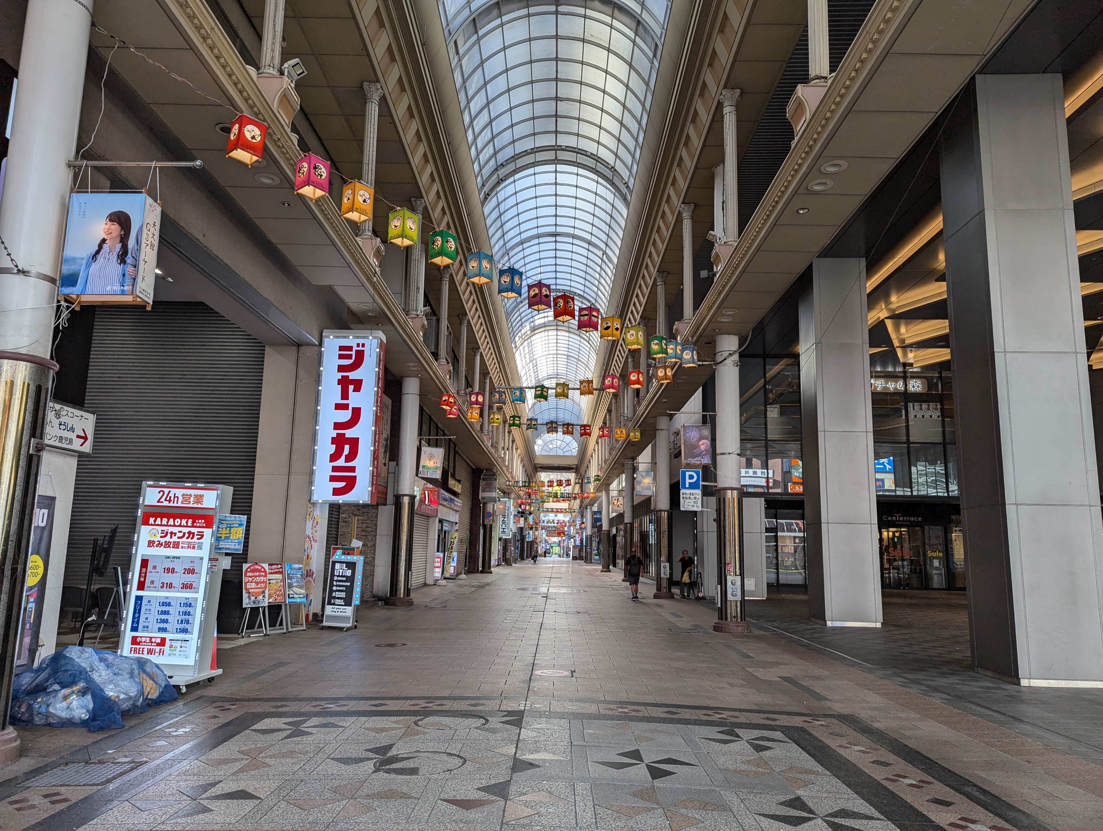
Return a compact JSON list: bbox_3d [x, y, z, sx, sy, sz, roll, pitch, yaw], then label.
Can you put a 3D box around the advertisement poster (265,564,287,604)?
[{"bbox_3d":[-5.285,3.217,14.623,0.040,0.771,0.540,-14,-16,23],"label":"advertisement poster"}]

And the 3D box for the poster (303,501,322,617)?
[{"bbox_3d":[-5.240,3.152,16.645,0.060,2.500,0.850,1,-10,1],"label":"poster"}]

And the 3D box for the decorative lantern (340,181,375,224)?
[{"bbox_3d":[-2.256,-2.471,8.916,0.255,0.385,0.255,-4,-10,43],"label":"decorative lantern"}]

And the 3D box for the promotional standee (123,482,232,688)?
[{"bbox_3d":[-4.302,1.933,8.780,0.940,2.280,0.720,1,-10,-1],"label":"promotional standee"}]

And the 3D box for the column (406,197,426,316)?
[{"bbox_3d":[-3.556,-4.152,20.026,0.350,3.260,0.350,1,-10,1],"label":"column"}]

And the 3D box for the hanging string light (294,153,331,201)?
[{"bbox_3d":[-2.640,-2.625,8.470,0.255,0.385,0.255,-7,-13,37],"label":"hanging string light"}]

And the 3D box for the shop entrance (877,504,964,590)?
[{"bbox_3d":[18.443,6.568,38.205,4.400,4.200,0.500,1,-10,1],"label":"shop entrance"}]

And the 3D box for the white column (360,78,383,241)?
[{"bbox_3d":[-3.519,-4.872,14.754,0.390,3.170,0.390,1,-10,1],"label":"white column"}]

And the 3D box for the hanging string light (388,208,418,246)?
[{"bbox_3d":[-1.839,-2.328,9.542,0.255,0.385,0.255,-6,-12,34],"label":"hanging string light"}]

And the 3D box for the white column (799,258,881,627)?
[{"bbox_3d":[7.216,0.610,19.373,1.310,9.095,1.280,1,-10,1],"label":"white column"}]

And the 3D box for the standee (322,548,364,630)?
[{"bbox_3d":[-4.081,3.390,15.020,0.620,1.580,0.480,4,-10,-15],"label":"standee"}]

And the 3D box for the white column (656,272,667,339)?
[{"bbox_3d":[3.561,-3.122,24.625,0.350,3.200,0.350,1,-10,1],"label":"white column"}]

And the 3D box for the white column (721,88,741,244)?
[{"bbox_3d":[3.460,-4.737,14.749,0.390,3.170,0.390,1,-10,1],"label":"white column"}]

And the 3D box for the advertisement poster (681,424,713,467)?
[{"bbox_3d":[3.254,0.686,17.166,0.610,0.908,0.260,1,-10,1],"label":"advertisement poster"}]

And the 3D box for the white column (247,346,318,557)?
[{"bbox_3d":[-5.787,1.481,17.044,1.230,5.975,1.100,1,-10,1],"label":"white column"}]

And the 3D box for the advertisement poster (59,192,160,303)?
[{"bbox_3d":[-3.625,-1.369,6.330,0.620,0.880,0.250,1,-10,-1],"label":"advertisement poster"}]

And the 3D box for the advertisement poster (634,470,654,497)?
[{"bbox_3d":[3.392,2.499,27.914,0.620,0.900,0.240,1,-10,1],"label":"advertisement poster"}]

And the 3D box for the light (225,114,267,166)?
[{"bbox_3d":[-3.090,-2.780,7.769,0.255,0.385,0.255,-2,-12,44],"label":"light"}]

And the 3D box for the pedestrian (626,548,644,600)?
[{"bbox_3d":[2.885,5.481,26.481,0.560,1.728,0.380,1,-10,1],"label":"pedestrian"}]

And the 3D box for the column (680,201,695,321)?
[{"bbox_3d":[3.517,-3.864,19.712,0.380,3.170,0.380,1,-10,1],"label":"column"}]

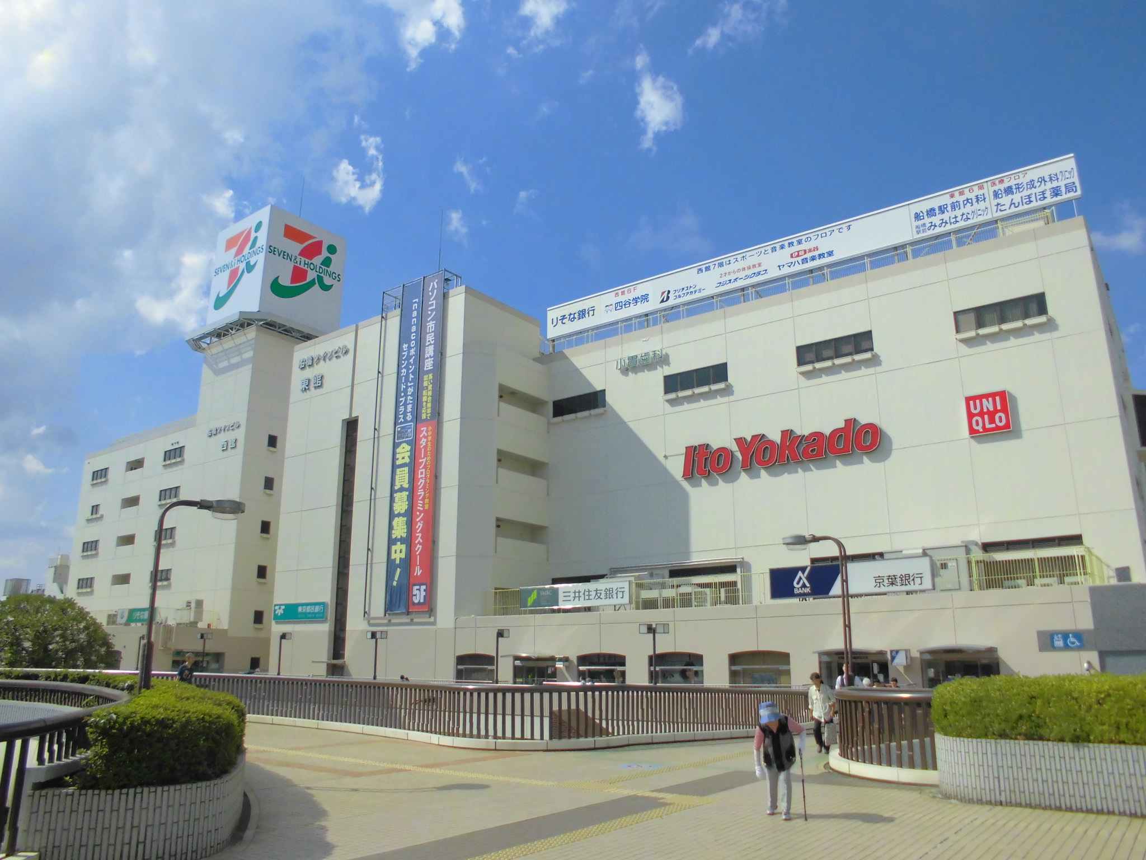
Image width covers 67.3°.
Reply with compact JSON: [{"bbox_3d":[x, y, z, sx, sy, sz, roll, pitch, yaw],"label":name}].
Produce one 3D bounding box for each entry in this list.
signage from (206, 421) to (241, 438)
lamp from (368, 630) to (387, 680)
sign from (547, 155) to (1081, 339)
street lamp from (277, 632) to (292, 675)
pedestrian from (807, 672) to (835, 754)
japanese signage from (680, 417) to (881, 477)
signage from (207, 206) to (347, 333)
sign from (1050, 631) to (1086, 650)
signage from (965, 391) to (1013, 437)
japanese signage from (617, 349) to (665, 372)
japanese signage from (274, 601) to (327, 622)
[{"bbox_3d":[-32.264,-0.106,79.660,5.556,0.864,0.200,-11,-18,35],"label":"signage"},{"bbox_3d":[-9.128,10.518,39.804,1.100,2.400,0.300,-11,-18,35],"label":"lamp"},{"bbox_3d":[10.925,-9.313,48.561,31.372,2.265,0.500,-11,-18,35],"label":"sign"},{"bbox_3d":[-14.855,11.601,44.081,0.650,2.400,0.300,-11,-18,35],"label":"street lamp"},{"bbox_3d":[4.926,5.577,16.967,0.520,1.580,0.400,-9,-17,30],"label":"pedestrian"},{"bbox_3d":[10.718,0.890,45.286,11.051,1.935,0.400,-11,-18,35],"label":"japanese signage"},{"bbox_3d":[-30.197,-14.681,88.070,9.345,11.542,9.475,-11,-18,35],"label":"signage"},{"bbox_3d":[17.459,7.440,30.419,1.075,0.553,0.100,-11,-18,35],"label":"sign"},{"bbox_3d":[19.052,-0.713,39.404,1.815,1.895,0.350,-11,-18,35],"label":"signage"},{"bbox_3d":[4.117,-4.166,52.005,3.397,0.711,0.250,-11,-18,35],"label":"japanese signage"},{"bbox_3d":[-17.836,11.936,56.560,5.717,1.090,0.300,-11,-18,35],"label":"japanese signage"}]

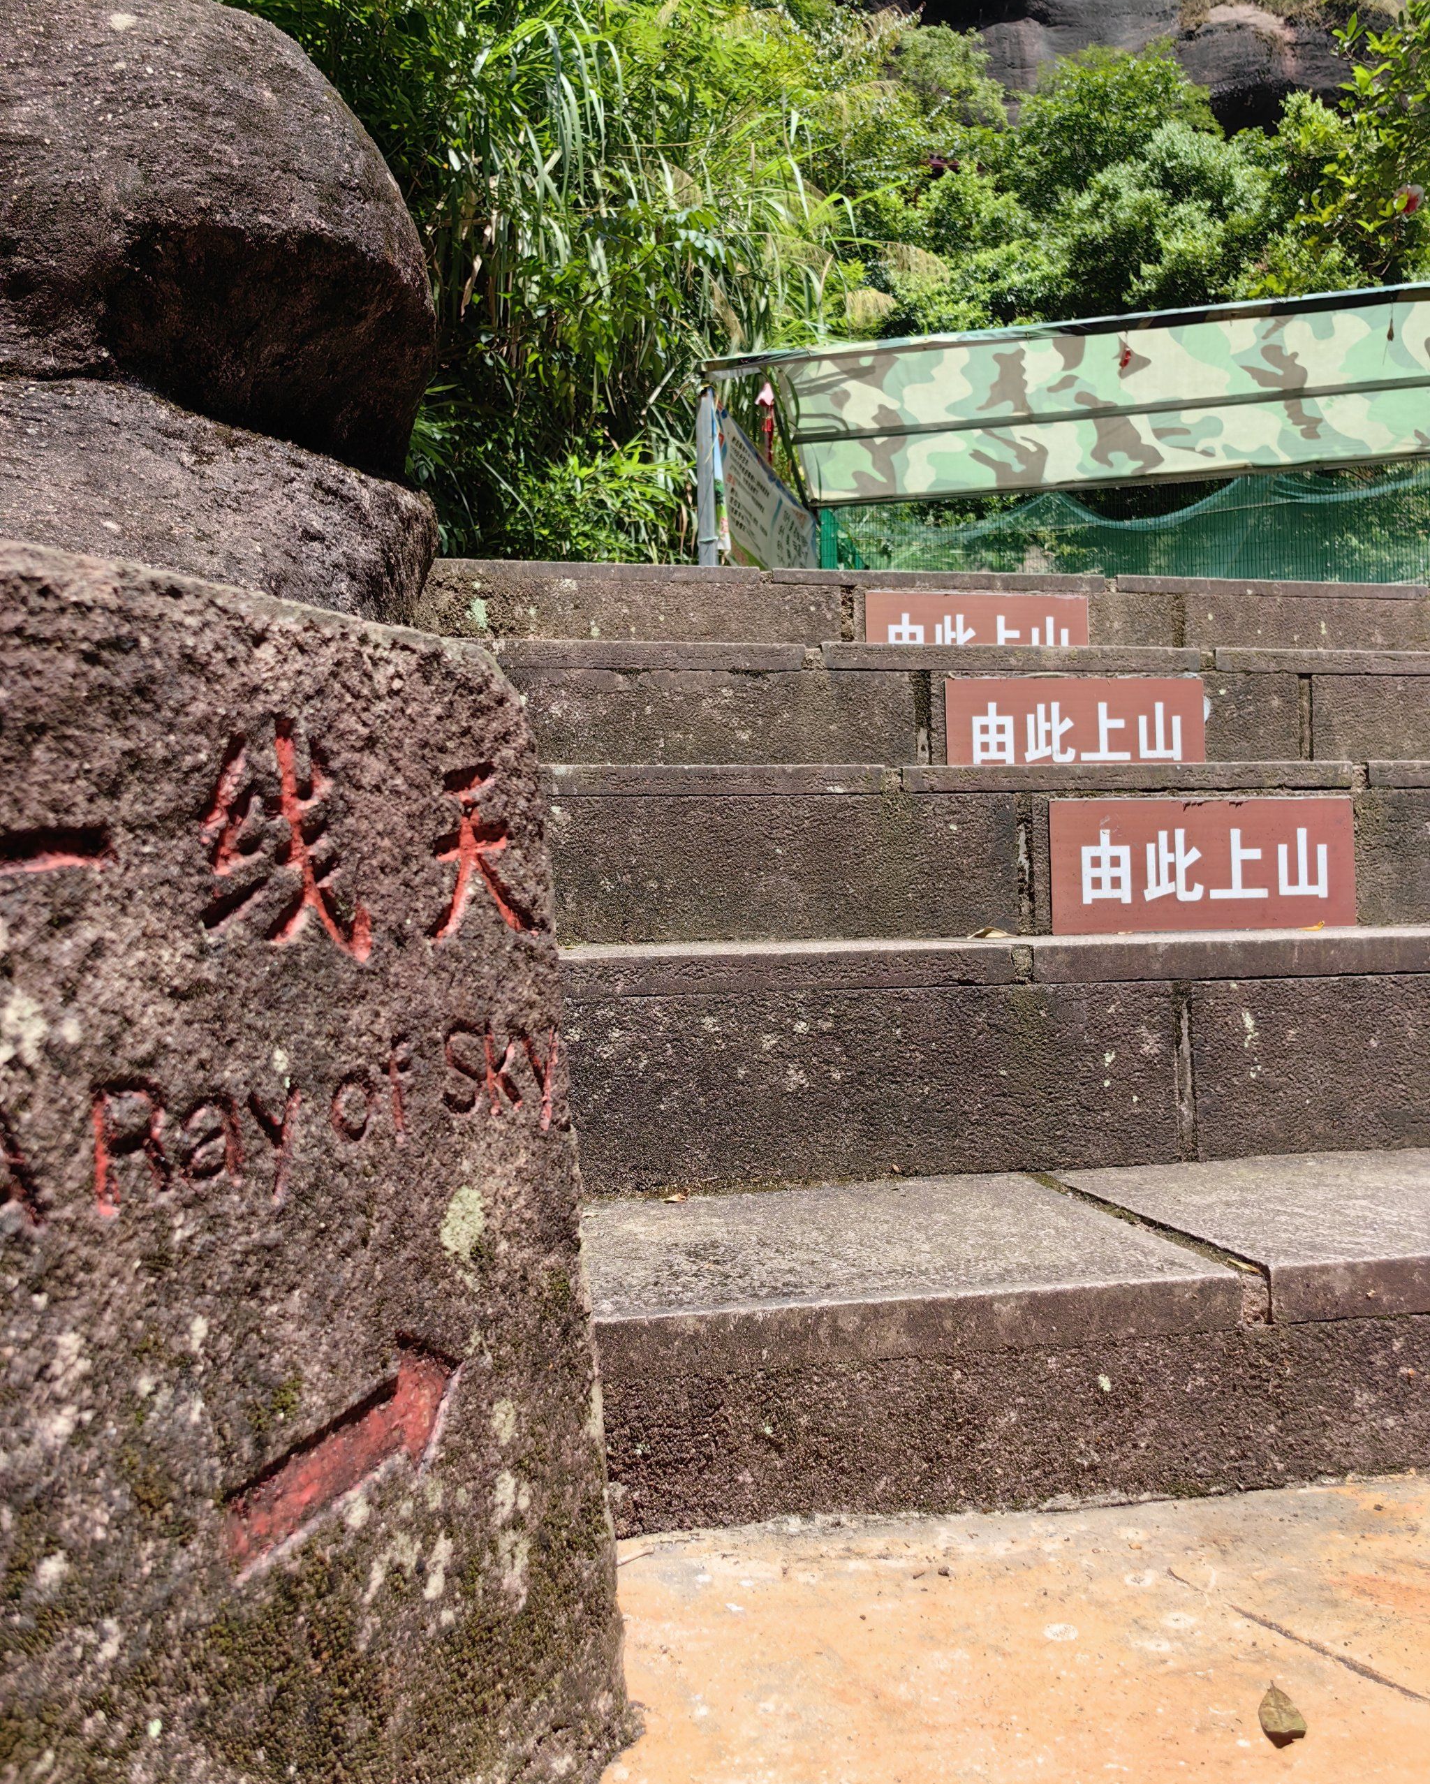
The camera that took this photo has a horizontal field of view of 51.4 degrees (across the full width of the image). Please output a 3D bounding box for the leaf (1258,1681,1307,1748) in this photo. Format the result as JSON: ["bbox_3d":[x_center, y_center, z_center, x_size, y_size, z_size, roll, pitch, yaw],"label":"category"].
[{"bbox_3d":[0.255,0.367,0.667,0.021,0.010,0.052,-2,-1,17],"label":"leaf"}]

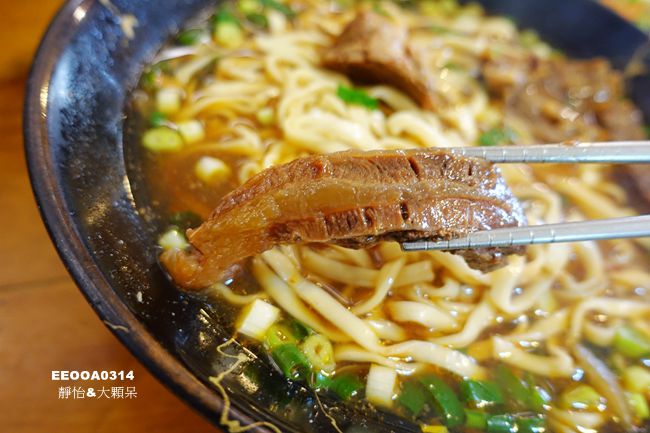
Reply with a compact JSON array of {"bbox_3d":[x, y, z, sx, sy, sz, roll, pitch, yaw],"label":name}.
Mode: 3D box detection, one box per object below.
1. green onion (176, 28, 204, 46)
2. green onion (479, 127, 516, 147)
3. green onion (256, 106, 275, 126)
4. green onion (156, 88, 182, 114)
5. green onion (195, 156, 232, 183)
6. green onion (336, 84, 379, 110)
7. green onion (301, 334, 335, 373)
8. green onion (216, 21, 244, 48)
[{"bbox_3d":[-0.047,-0.063,0.177,0.009,0.004,0.005,-32,66,-31],"label":"green onion"},{"bbox_3d":[0.058,-0.027,0.170,0.012,0.005,0.006,-16,59,-23],"label":"green onion"},{"bbox_3d":[-0.019,-0.032,0.162,0.005,0.005,0.005,-3,54,-15],"label":"green onion"},{"bbox_3d":[-0.048,-0.036,0.157,0.007,0.006,0.006,-4,55,-15],"label":"green onion"},{"bbox_3d":[-0.032,-0.014,0.145,0.009,0.005,0.006,13,52,-3],"label":"green onion"},{"bbox_3d":[0.011,-0.039,0.165,0.013,0.004,0.005,26,52,7],"label":"green onion"},{"bbox_3d":[-0.002,0.032,0.117,0.006,0.005,0.007,-14,58,-22],"label":"green onion"},{"bbox_3d":[-0.034,-0.065,0.180,0.009,0.007,0.007,-6,55,-17],"label":"green onion"}]

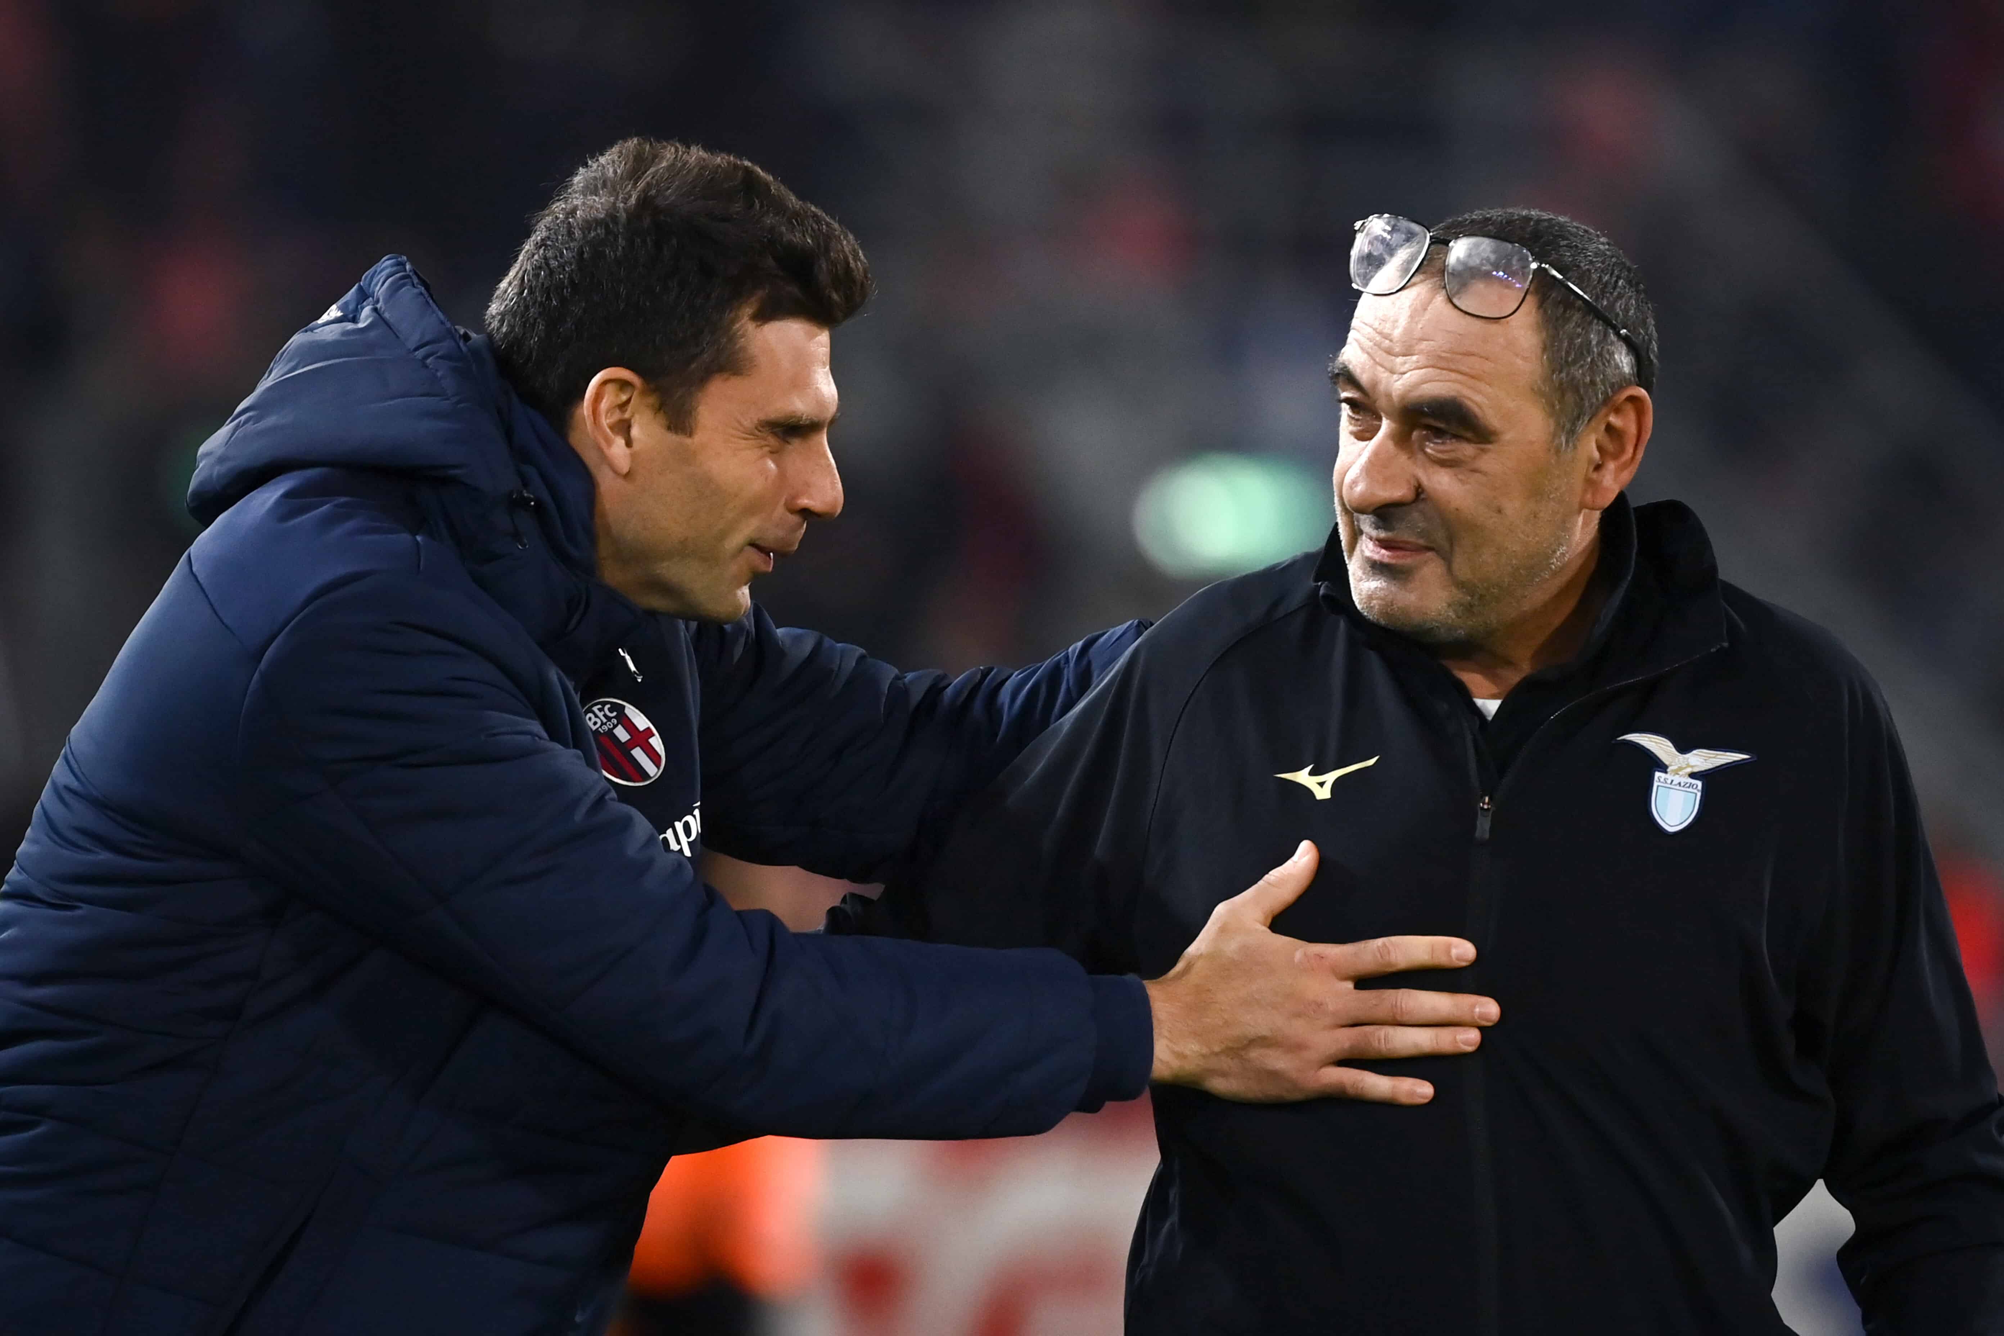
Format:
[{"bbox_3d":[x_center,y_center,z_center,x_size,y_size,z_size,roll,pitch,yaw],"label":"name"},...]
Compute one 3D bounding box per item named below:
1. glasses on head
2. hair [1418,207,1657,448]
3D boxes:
[{"bbox_3d":[0.271,-0.191,9.715,0.142,0.046,0.137,12,-16,44],"label":"glasses on head"},{"bbox_3d":[0.293,-0.184,9.750,0.165,0.170,0.170,15,23,41],"label":"hair"}]

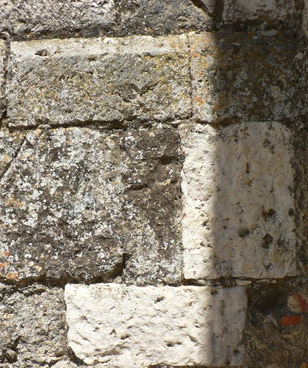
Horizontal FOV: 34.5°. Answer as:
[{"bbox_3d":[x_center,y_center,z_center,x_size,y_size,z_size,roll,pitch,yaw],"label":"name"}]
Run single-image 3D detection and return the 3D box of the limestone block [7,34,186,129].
[{"bbox_3d":[-0.186,-0.356,1.879,0.645,0.305,0.260,-2,-4,3],"label":"limestone block"}]

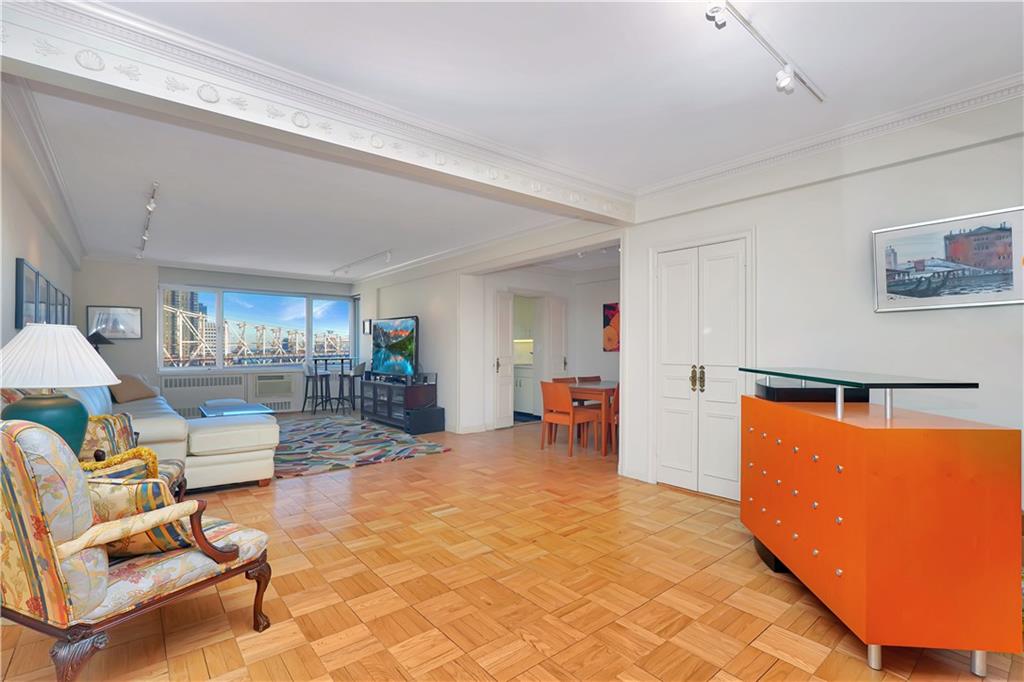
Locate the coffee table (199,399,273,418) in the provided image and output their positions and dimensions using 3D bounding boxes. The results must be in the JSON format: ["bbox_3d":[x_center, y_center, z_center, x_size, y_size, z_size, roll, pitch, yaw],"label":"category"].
[{"bbox_3d":[-3.481,1.073,5.752,0.670,0.430,0.980,0,0,-40],"label":"coffee table"}]

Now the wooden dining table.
[{"bbox_3d":[1.227,0.913,5.757,1.300,0.750,0.920,0,0,-40],"label":"wooden dining table"}]

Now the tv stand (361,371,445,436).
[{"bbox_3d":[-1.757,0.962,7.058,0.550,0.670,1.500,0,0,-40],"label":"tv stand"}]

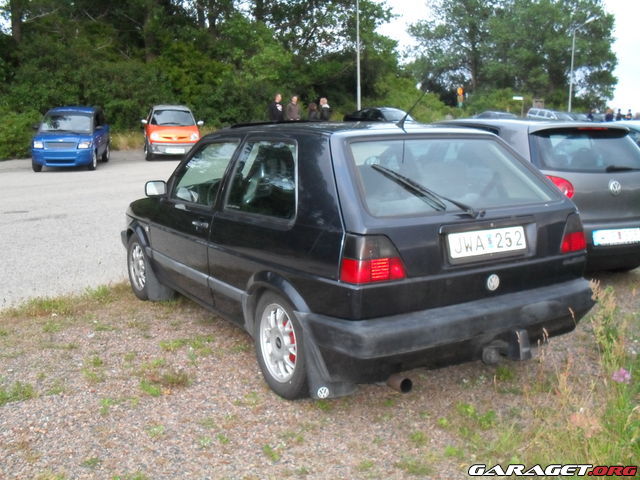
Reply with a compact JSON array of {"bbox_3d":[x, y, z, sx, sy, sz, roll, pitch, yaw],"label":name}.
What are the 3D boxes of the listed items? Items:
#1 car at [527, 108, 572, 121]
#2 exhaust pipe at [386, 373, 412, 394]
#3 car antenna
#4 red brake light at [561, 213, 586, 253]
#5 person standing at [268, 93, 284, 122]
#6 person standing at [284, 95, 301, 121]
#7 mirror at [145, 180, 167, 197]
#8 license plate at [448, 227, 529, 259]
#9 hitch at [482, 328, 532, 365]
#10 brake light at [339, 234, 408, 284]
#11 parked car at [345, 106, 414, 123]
[{"bbox_3d":[15.361,-7.712,42.143,1.760,1.480,4.600,-9,14,-37],"label":"car"},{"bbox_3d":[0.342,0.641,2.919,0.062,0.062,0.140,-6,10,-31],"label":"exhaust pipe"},{"bbox_3d":[0.493,-0.680,3.398,0.035,0.050,0.290,-6,-31,-31],"label":"car antenna"},{"bbox_3d":[1.329,-0.044,3.381,0.295,0.200,0.120,-6,10,-31],"label":"red brake light"},{"bbox_3d":[-1.276,-3.529,19.570,0.520,1.760,0.340,-7,13,-30],"label":"person standing"},{"bbox_3d":[-0.782,-3.568,19.968,0.520,1.740,0.330,-3,11,-12],"label":"person standing"},{"bbox_3d":[-1.149,-0.357,4.489,0.170,0.115,0.090,-6,10,-31],"label":"mirror"},{"bbox_3d":[0.792,0.010,3.021,0.480,0.110,0.015,-6,-3,-31],"label":"license plate"},{"bbox_3d":[0.885,0.503,3.055,0.210,0.145,0.140,-6,10,-31],"label":"hitch"},{"bbox_3d":[0.222,0.074,2.719,0.295,0.200,0.120,-6,10,-31],"label":"brake light"},{"bbox_3d":[2.610,-4.259,24.337,1.740,1.430,4.300,-11,15,-41],"label":"parked car"}]

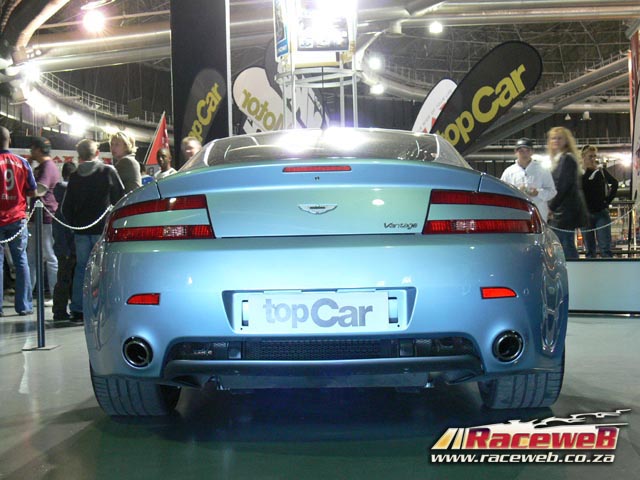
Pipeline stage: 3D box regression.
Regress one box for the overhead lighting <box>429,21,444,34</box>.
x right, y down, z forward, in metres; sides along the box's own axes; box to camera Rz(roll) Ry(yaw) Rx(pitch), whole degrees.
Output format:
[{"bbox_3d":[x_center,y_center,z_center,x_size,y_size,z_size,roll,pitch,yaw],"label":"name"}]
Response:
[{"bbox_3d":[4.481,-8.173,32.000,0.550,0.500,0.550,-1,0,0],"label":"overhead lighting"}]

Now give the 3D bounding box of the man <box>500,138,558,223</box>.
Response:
[{"bbox_3d":[2.155,-0.175,8.600,0.560,1.760,0.380,-1,0,12],"label":"man"}]

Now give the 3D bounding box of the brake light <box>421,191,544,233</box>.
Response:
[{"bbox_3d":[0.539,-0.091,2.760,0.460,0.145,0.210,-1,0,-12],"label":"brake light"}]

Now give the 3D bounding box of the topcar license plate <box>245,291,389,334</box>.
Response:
[{"bbox_3d":[-0.006,0.231,2.630,0.450,0.125,0.018,-1,0,3],"label":"topcar license plate"}]

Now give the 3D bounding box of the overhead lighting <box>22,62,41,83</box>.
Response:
[{"bbox_3d":[-12.483,-7.248,36.000,0.750,0.800,0.650,-1,0,-19],"label":"overhead lighting"}]

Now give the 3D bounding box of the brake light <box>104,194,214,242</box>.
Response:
[{"bbox_3d":[-0.525,-0.070,2.690,0.400,0.145,0.240,-1,0,2],"label":"brake light"}]

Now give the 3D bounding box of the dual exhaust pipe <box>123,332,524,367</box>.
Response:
[{"bbox_3d":[0.012,0.366,2.780,1.310,0.110,0.180,-1,0,3],"label":"dual exhaust pipe"}]

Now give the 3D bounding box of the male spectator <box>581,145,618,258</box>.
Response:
[{"bbox_3d":[3.292,-0.247,9.800,0.580,1.740,0.380,-2,0,-41],"label":"male spectator"}]

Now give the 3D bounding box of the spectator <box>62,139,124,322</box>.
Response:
[{"bbox_3d":[-2.205,-0.101,8.100,0.560,1.780,0.380,-1,0,-20],"label":"spectator"}]

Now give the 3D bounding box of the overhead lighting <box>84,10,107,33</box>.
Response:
[{"bbox_3d":[-8.131,-7.879,30.000,0.750,0.750,0.650,-1,0,-14],"label":"overhead lighting"}]

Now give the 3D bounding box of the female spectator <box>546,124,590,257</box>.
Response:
[{"bbox_3d":[2.335,-0.174,7.850,0.320,1.740,0.420,-1,0,-30],"label":"female spectator"}]

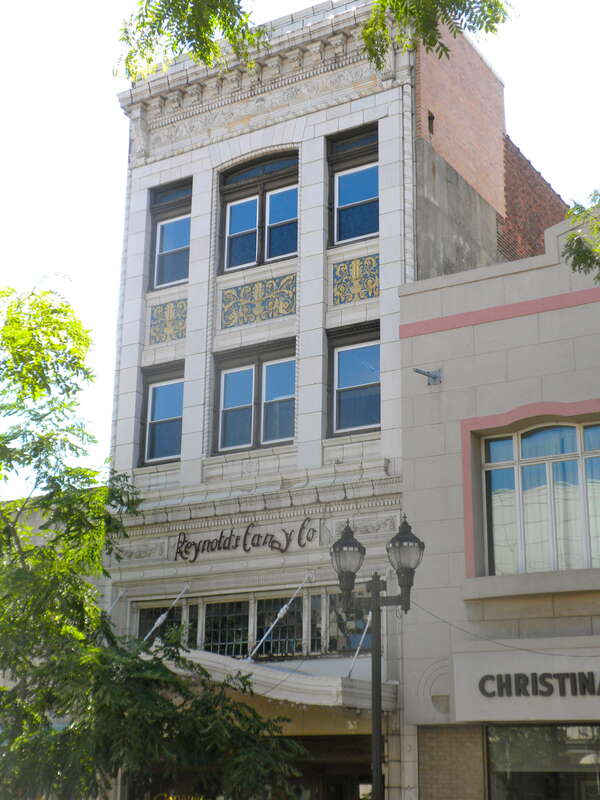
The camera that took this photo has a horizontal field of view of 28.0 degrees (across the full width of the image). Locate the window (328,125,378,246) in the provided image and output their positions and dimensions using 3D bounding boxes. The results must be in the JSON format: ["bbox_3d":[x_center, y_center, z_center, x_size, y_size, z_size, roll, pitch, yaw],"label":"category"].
[{"bbox_3d":[0.995,-3.782,21.433,1.090,2.190,0.180,-10,-20,30],"label":"window"}]

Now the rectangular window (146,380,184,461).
[{"bbox_3d":[-2.476,0.384,22.336,0.910,1.510,0.120,-10,-20,30],"label":"rectangular window"}]

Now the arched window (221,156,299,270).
[{"bbox_3d":[-0.721,-3.522,22.438,1.700,2.250,0.180,-10,-20,30],"label":"arched window"}]

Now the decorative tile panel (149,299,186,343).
[{"bbox_3d":[-2.494,-1.479,22.827,0.850,0.780,0.080,-10,-20,30],"label":"decorative tile panel"}]

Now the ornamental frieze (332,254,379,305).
[{"bbox_3d":[0.961,-2.075,20.828,0.880,0.770,0.080,-10,-20,30],"label":"ornamental frieze"}]

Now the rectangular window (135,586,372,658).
[{"bbox_3d":[-0.866,3.788,20.066,4.800,1.100,0.140,-10,-20,30],"label":"rectangular window"}]

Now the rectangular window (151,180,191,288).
[{"bbox_3d":[-2.446,-3.203,23.429,1.090,2.190,0.180,-10,-20,30],"label":"rectangular window"}]

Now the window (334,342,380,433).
[{"bbox_3d":[0.978,-0.216,20.339,0.900,1.510,0.120,-10,-20,30],"label":"window"}]

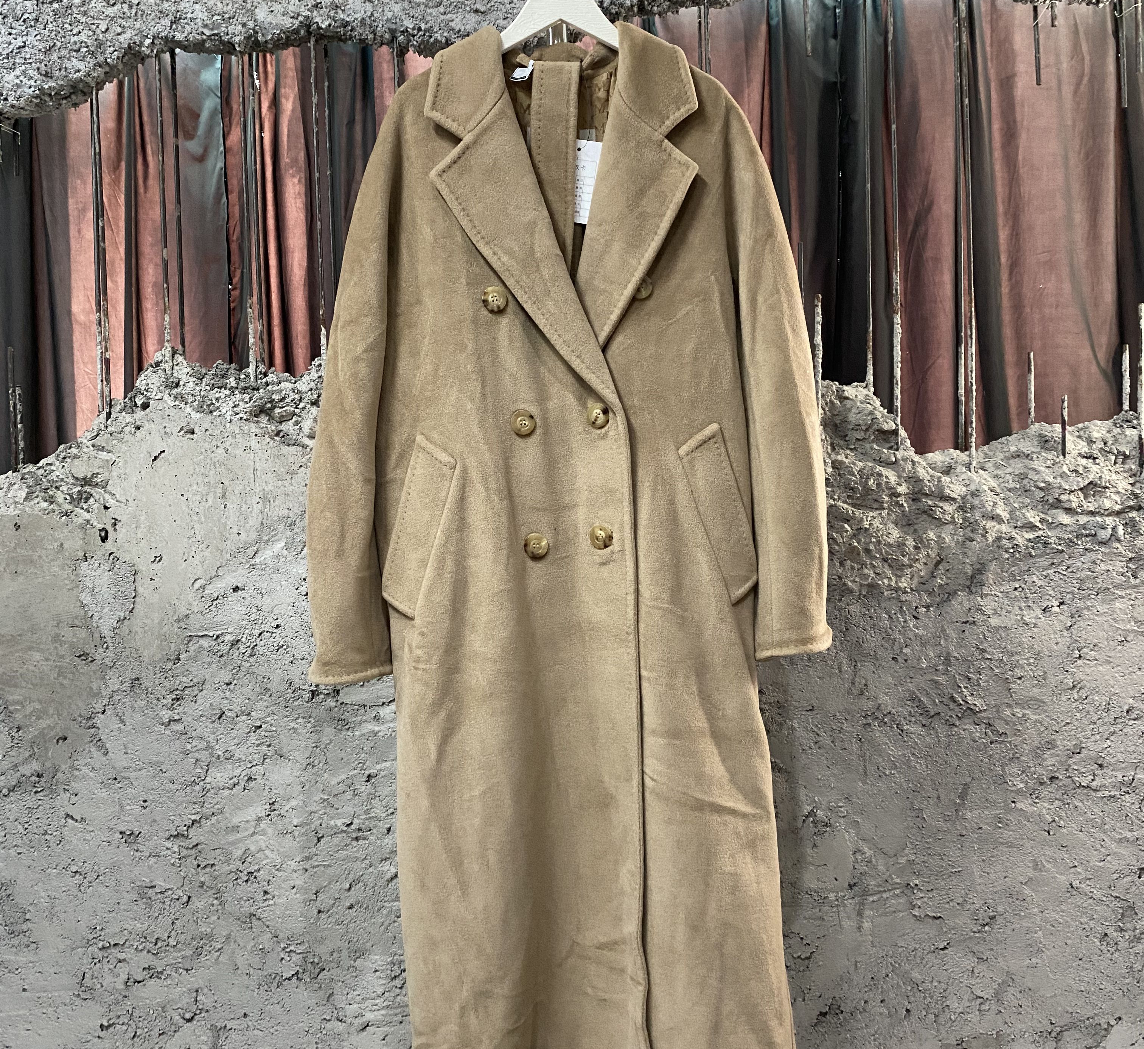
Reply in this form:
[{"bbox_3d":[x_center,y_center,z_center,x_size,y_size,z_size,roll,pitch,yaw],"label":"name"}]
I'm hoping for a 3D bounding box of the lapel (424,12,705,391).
[{"bbox_3d":[-0.011,-0.362,1.300,0.305,0.415,0.115,-2,0,0],"label":"lapel"}]

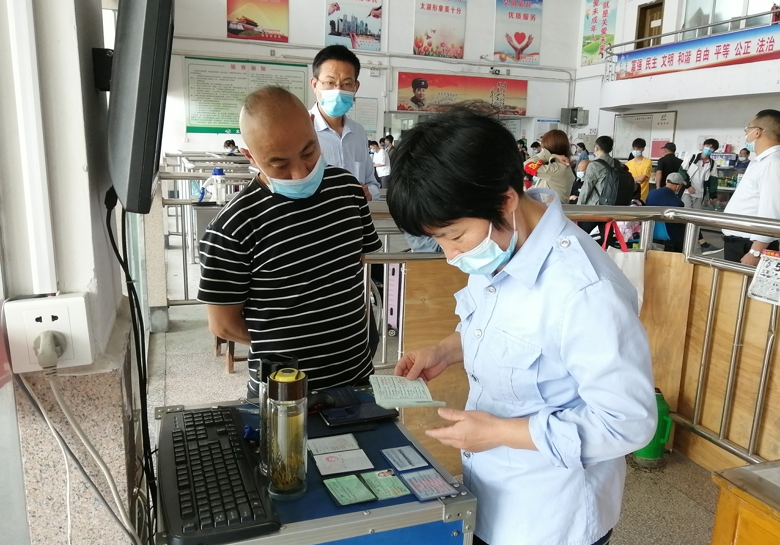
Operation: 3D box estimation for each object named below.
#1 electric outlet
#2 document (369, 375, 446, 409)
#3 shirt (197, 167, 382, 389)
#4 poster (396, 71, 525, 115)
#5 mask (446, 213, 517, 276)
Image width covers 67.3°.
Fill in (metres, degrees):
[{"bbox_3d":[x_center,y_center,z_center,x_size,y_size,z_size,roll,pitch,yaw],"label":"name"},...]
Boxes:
[{"bbox_3d":[-0.425,0.072,0.734,0.088,0.088,0.042,-3,13,-22],"label":"electric outlet"},{"bbox_3d":[0.028,0.221,1.041,0.103,0.027,0.142,1,10,-14],"label":"document"},{"bbox_3d":[-0.256,0.011,1.536,0.460,0.620,0.330,-5,13,-29],"label":"shirt"},{"bbox_3d":[1.570,-3.746,12.400,3.110,0.740,0.030,-3,13,-22],"label":"poster"},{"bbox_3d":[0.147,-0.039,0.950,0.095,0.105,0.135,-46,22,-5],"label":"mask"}]

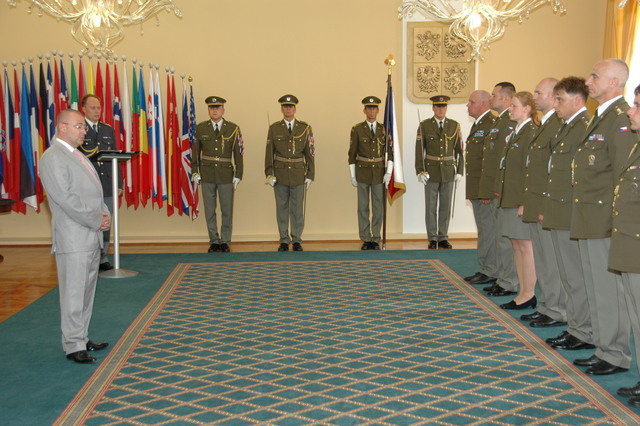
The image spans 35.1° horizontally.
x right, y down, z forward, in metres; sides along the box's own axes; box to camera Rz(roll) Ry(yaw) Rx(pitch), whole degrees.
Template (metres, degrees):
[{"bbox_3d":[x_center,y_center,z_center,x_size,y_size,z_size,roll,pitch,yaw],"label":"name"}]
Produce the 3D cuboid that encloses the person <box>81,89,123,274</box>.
[{"bbox_3d":[-2.341,-0.317,10.828,0.530,1.887,0.350,-3,5,-26],"label":"person"}]

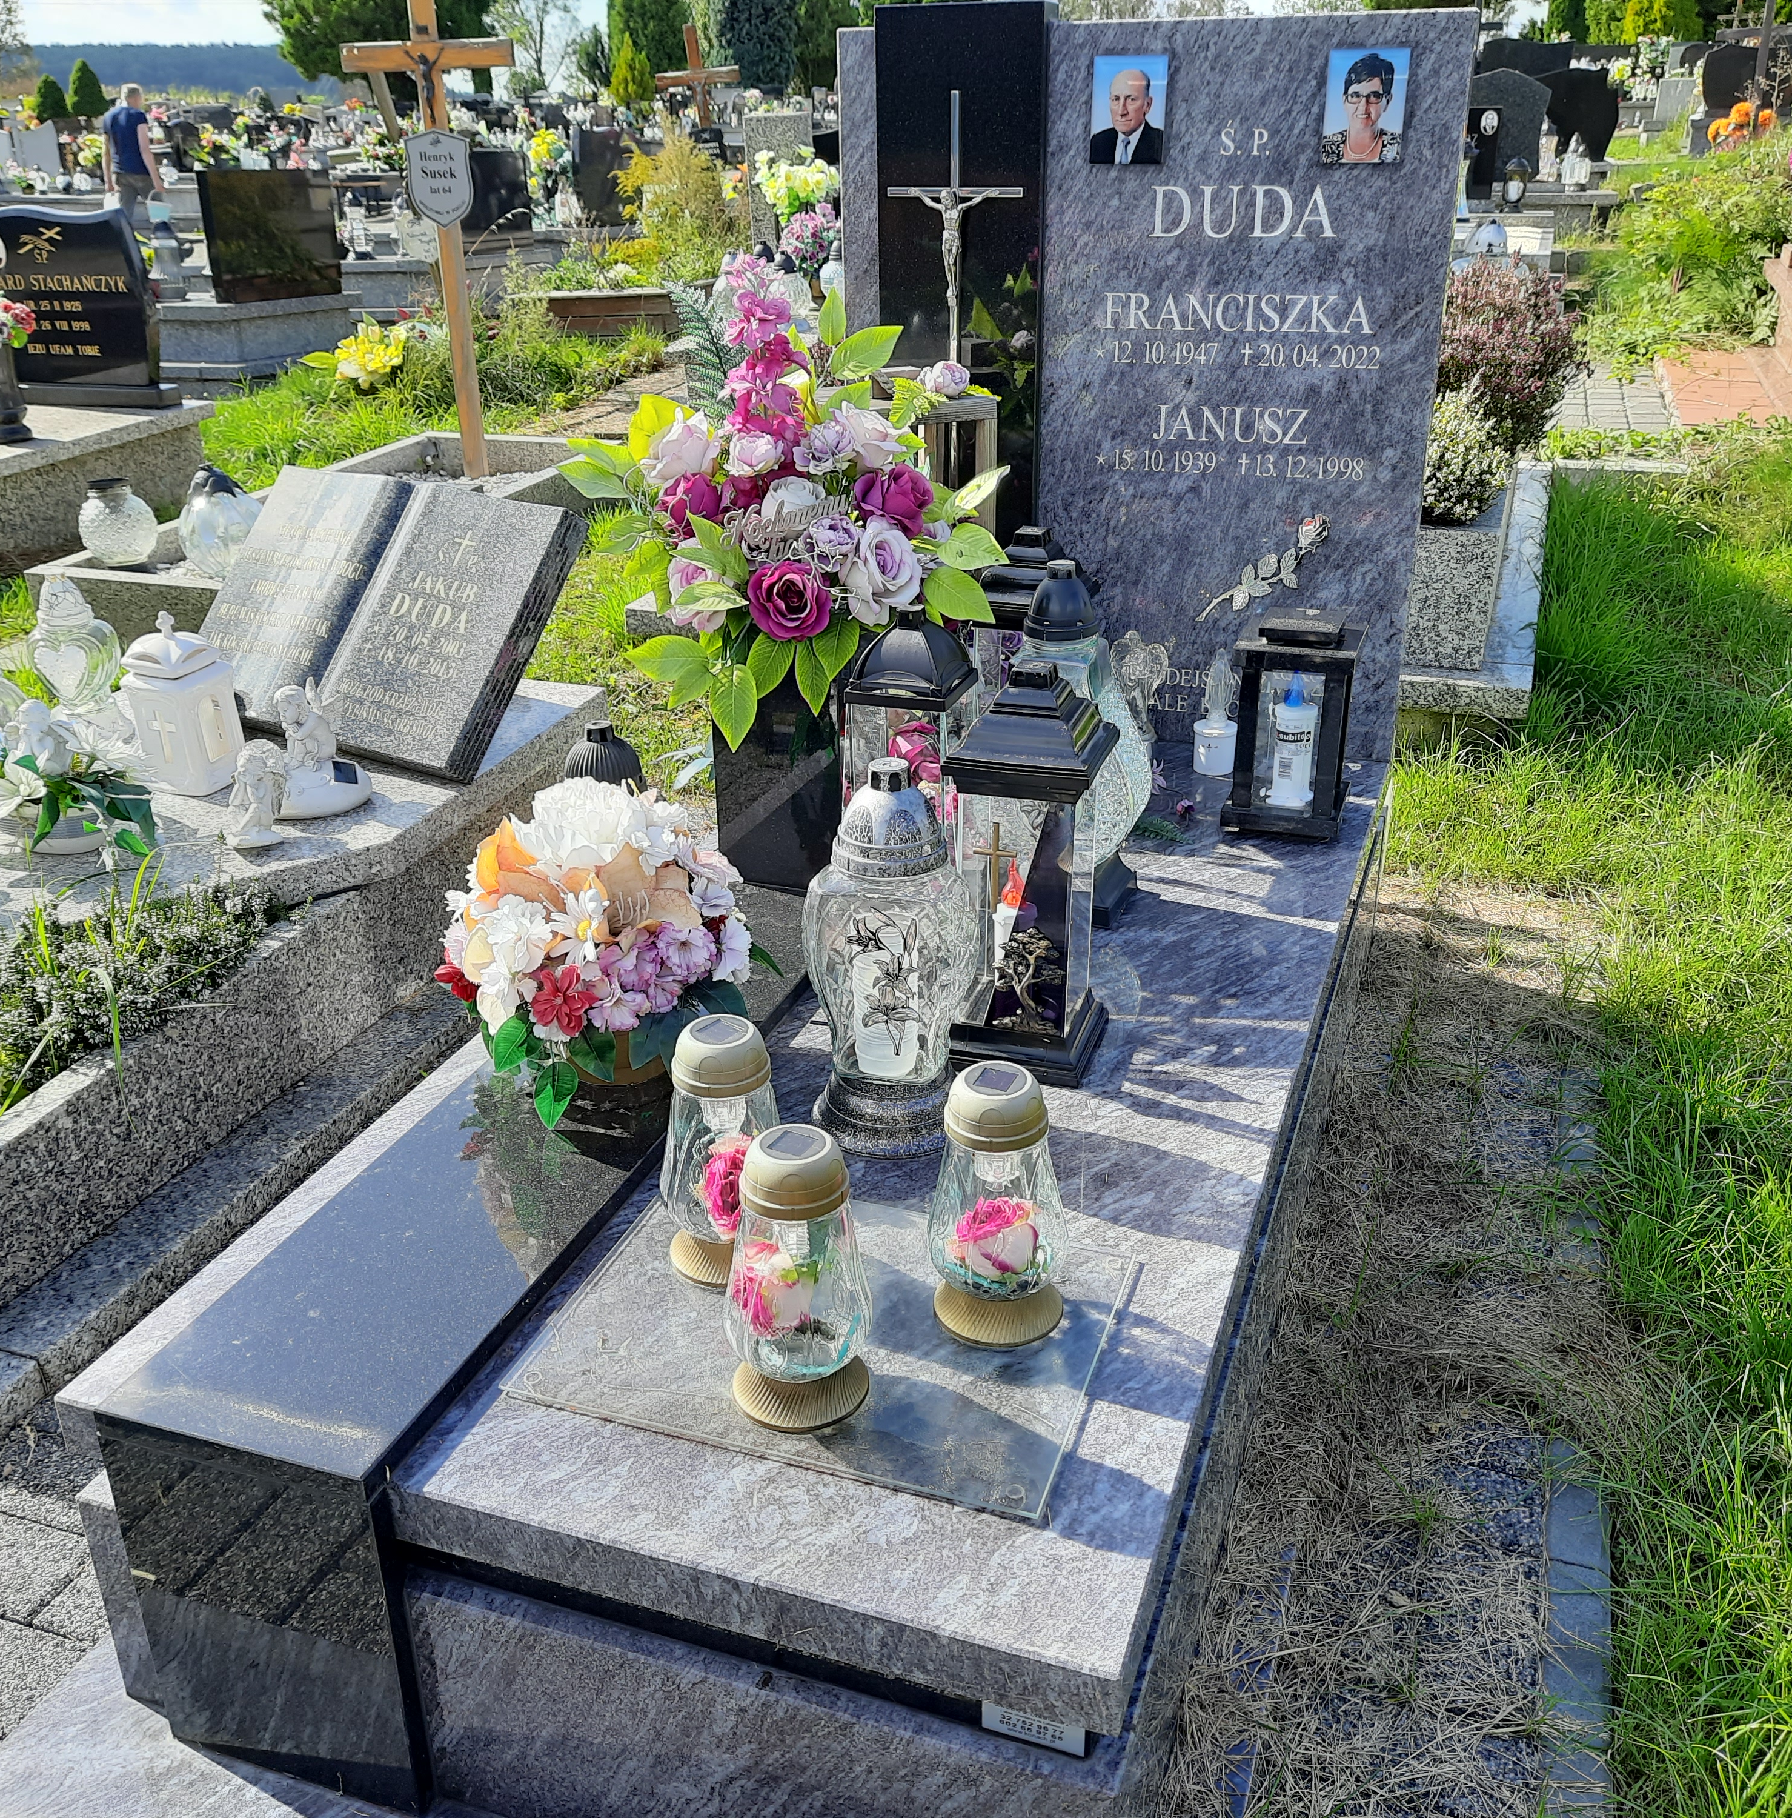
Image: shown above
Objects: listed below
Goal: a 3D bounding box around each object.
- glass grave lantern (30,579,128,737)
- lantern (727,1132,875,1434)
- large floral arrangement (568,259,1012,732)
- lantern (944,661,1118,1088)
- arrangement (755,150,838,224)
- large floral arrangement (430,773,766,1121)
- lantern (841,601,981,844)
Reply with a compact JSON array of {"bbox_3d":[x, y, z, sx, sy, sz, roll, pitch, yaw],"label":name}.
[{"bbox_3d":[-1.319,-0.404,2.809,0.125,0.260,0.090,0,25,2],"label":"glass grave lantern"},{"bbox_3d":[-0.067,0.247,1.196,0.100,0.199,0.100,-1,25,0],"label":"lantern"},{"bbox_3d":[-0.136,-0.461,2.042,0.530,0.530,0.370,5,25,11],"label":"large floral arrangement"},{"bbox_3d":[0.126,-0.043,1.617,0.131,0.384,0.131,8,26,18],"label":"lantern"},{"bbox_3d":[-0.430,-3.120,7.571,0.380,0.330,0.310,-1,25,0],"label":"arrangement"},{"bbox_3d":[-0.295,0.021,1.764,0.330,0.290,0.310,0,25,0],"label":"large floral arrangement"},{"bbox_3d":[0.019,-0.120,1.823,0.115,0.380,0.115,8,26,18],"label":"lantern"}]

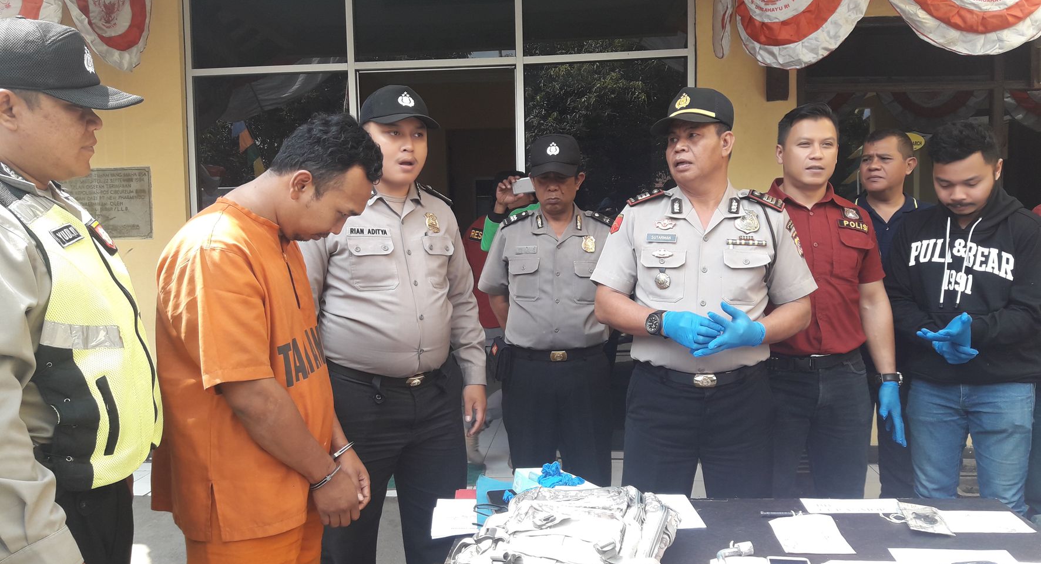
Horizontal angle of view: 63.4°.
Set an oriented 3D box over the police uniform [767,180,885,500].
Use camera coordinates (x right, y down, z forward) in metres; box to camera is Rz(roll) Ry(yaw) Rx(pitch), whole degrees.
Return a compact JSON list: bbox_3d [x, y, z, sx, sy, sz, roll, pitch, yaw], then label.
[{"bbox_3d":[0.938,0.386,2.696,0.480,1.425,0.300,0,4,13],"label":"police uniform"}]

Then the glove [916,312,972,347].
[{"bbox_3d":[1.251,0.141,2.488,0.165,0.100,0.110,-2,4,-16],"label":"glove"}]

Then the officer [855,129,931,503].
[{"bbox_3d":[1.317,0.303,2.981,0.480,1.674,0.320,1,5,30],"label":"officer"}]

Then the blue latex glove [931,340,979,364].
[{"bbox_3d":[1.279,0.207,2.483,0.145,0.075,0.110,0,4,16],"label":"blue latex glove"}]

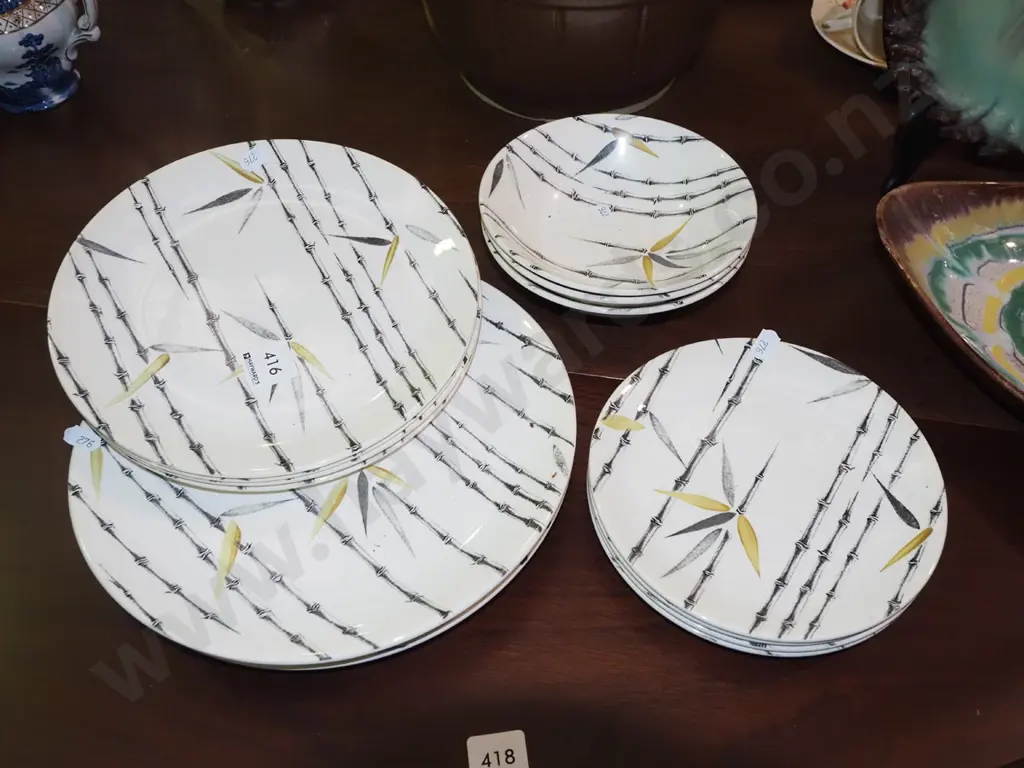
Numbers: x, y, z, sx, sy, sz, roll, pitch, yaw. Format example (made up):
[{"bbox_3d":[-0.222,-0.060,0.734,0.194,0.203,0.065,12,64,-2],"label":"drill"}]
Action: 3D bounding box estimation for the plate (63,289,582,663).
[{"bbox_3d":[-0.096,0.027,0.472,0.259,0.025,0.259,0,52,0],"label":"plate"}]

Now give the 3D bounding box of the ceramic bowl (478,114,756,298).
[{"bbox_3d":[0.064,-0.100,0.548,0.166,0.040,0.166,0,52,0],"label":"ceramic bowl"}]

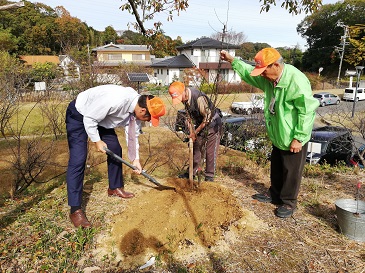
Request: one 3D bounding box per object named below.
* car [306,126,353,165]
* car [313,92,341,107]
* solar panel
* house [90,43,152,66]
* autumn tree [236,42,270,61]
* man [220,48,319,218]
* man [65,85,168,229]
[{"bbox_3d":[5.450,0.480,11.325,3.900,1.480,1.670,-13,18,-42],"label":"car"},{"bbox_3d":[15.700,-4.082,30.284,3.600,1.500,1.600,-7,15,-27],"label":"car"},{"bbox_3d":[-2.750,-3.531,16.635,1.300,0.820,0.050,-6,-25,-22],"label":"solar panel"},{"bbox_3d":[-12.200,-14.259,54.682,11.800,7.600,8.500,-2,14,-10],"label":"house"},{"bbox_3d":[22.100,-23.052,81.881,9.000,9.500,9.000,0,13,0],"label":"autumn tree"},{"bbox_3d":[0.820,-0.012,2.620,0.820,1.580,0.650,-2,14,-8],"label":"man"},{"bbox_3d":[-0.610,0.151,2.628,0.930,1.280,0.720,1,14,5],"label":"man"}]

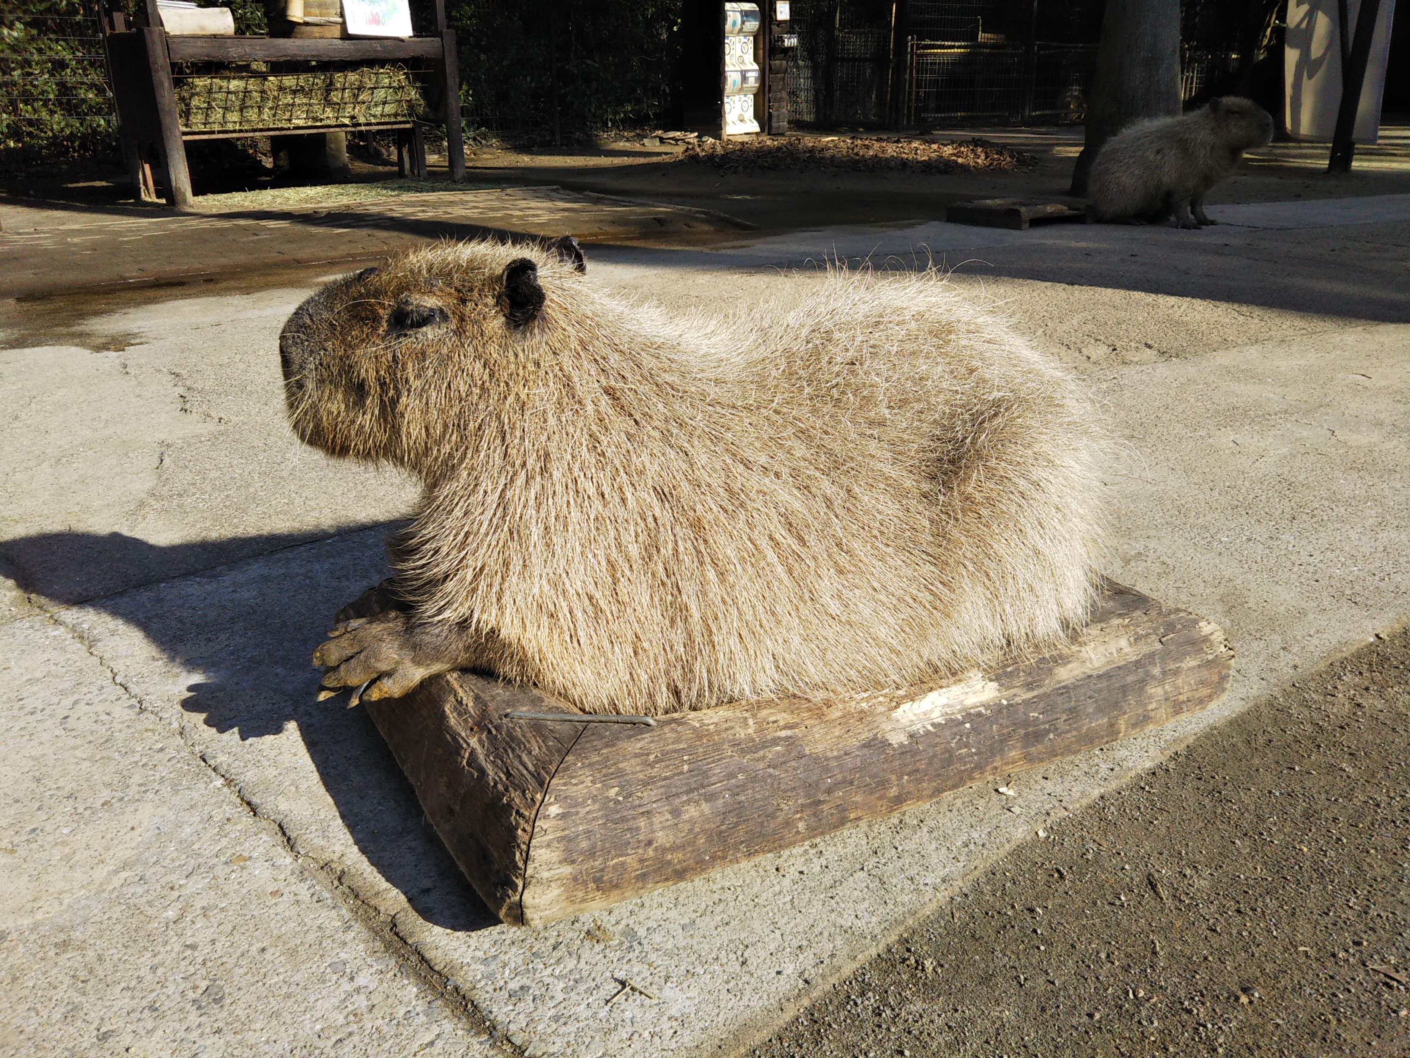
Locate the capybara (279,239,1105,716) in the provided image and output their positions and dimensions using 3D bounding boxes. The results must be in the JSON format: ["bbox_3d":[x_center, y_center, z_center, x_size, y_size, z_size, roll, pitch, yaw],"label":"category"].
[{"bbox_3d":[0.048,-0.116,1.517,1.064,0.534,0.412,-11,24,-24],"label":"capybara"}]

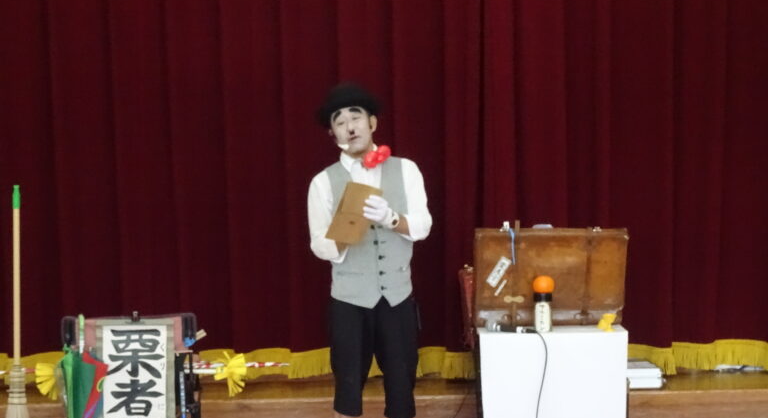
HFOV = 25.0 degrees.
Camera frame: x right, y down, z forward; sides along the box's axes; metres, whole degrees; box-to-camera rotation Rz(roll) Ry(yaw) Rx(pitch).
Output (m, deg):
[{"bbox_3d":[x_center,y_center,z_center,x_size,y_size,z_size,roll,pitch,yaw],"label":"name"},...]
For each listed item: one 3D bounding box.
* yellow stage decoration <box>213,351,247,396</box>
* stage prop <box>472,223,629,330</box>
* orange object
[{"bbox_3d":[-0.646,0.696,7.280,0.140,0.190,0.120,0,0,0],"label":"yellow stage decoration"},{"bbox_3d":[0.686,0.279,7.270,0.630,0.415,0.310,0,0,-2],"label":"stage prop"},{"bbox_3d":[0.644,0.305,6.970,0.087,0.076,0.087,0,0,0],"label":"orange object"}]

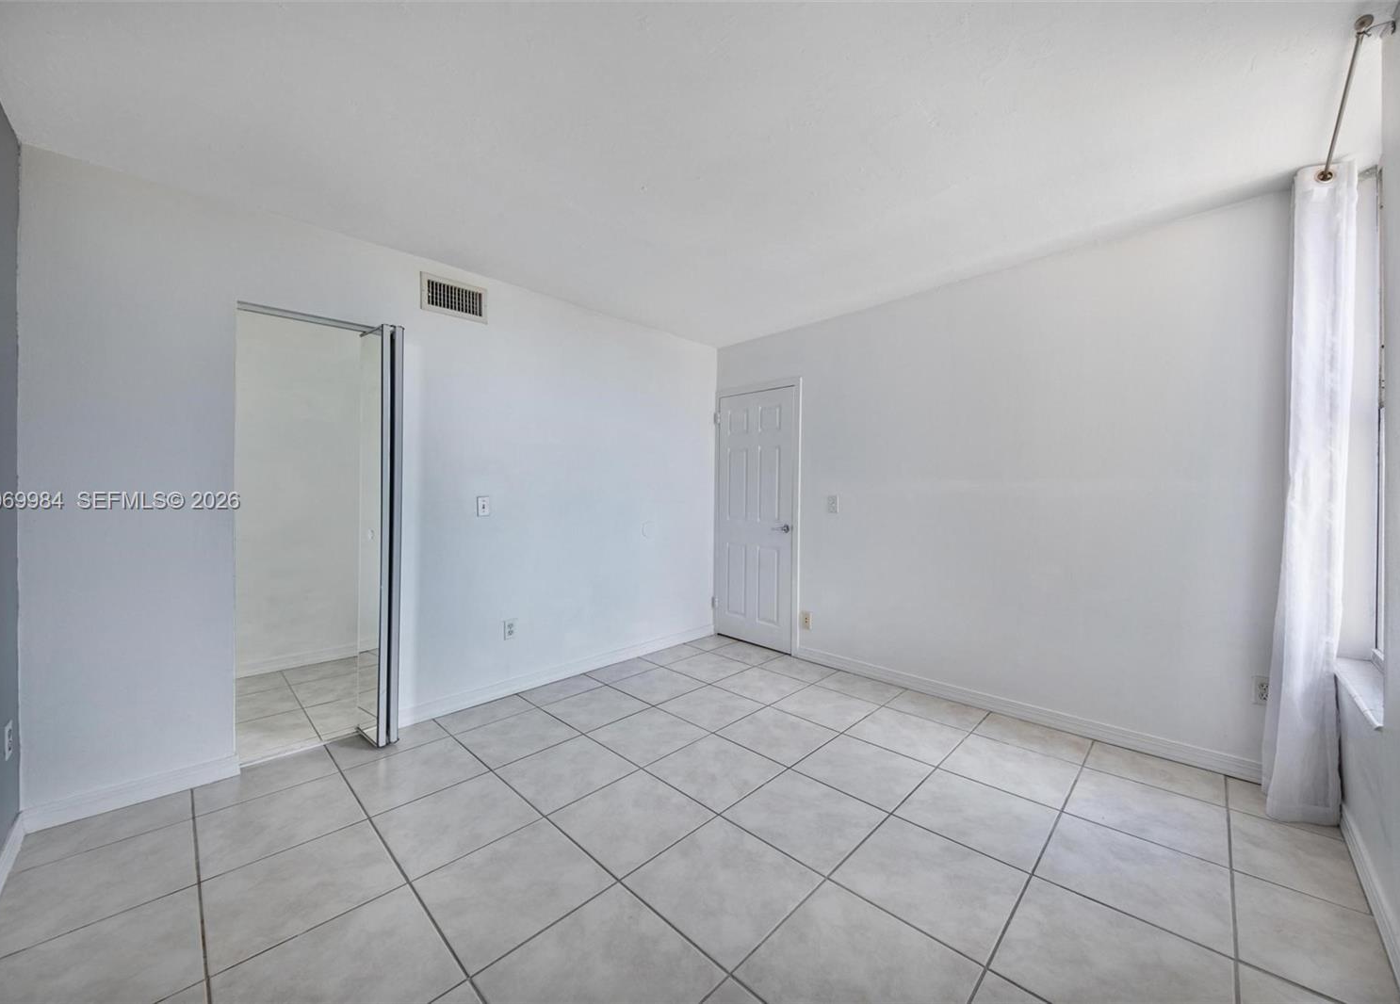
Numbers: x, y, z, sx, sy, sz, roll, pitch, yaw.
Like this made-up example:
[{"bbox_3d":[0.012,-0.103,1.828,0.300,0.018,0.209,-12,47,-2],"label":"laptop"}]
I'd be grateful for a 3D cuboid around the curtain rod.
[{"bbox_3d":[2.061,-1.220,1.606,0.959,0.048,0.075,0,0,-43],"label":"curtain rod"}]

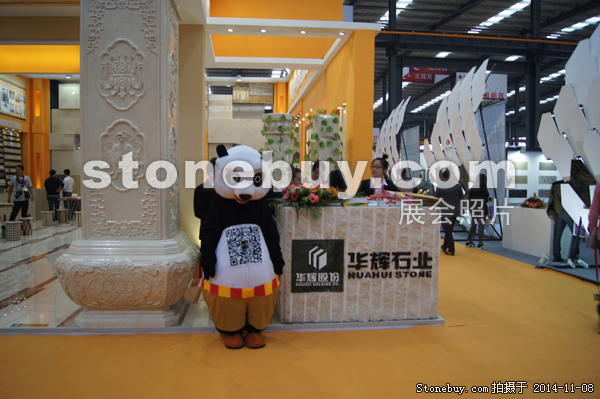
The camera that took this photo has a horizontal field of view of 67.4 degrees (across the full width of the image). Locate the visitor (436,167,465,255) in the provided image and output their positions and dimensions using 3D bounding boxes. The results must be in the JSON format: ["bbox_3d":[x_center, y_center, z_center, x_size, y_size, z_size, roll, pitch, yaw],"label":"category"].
[{"bbox_3d":[2.991,0.231,8.904,0.530,1.730,0.380,0,2,-7],"label":"visitor"}]

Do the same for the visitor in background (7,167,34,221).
[{"bbox_3d":[-7.101,0.003,11.406,0.580,1.730,0.400,0,3,-14],"label":"visitor in background"}]

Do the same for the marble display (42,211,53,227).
[{"bbox_3d":[-7.386,0.574,13.179,0.330,0.420,0.330,0,3,-6],"label":"marble display"}]

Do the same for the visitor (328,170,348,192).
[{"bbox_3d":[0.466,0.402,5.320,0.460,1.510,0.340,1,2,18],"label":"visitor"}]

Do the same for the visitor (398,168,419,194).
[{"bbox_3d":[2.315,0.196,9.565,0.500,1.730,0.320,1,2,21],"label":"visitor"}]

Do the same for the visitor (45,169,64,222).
[{"bbox_3d":[-7.895,-0.140,14.425,0.580,1.670,0.360,-1,3,-20],"label":"visitor"}]

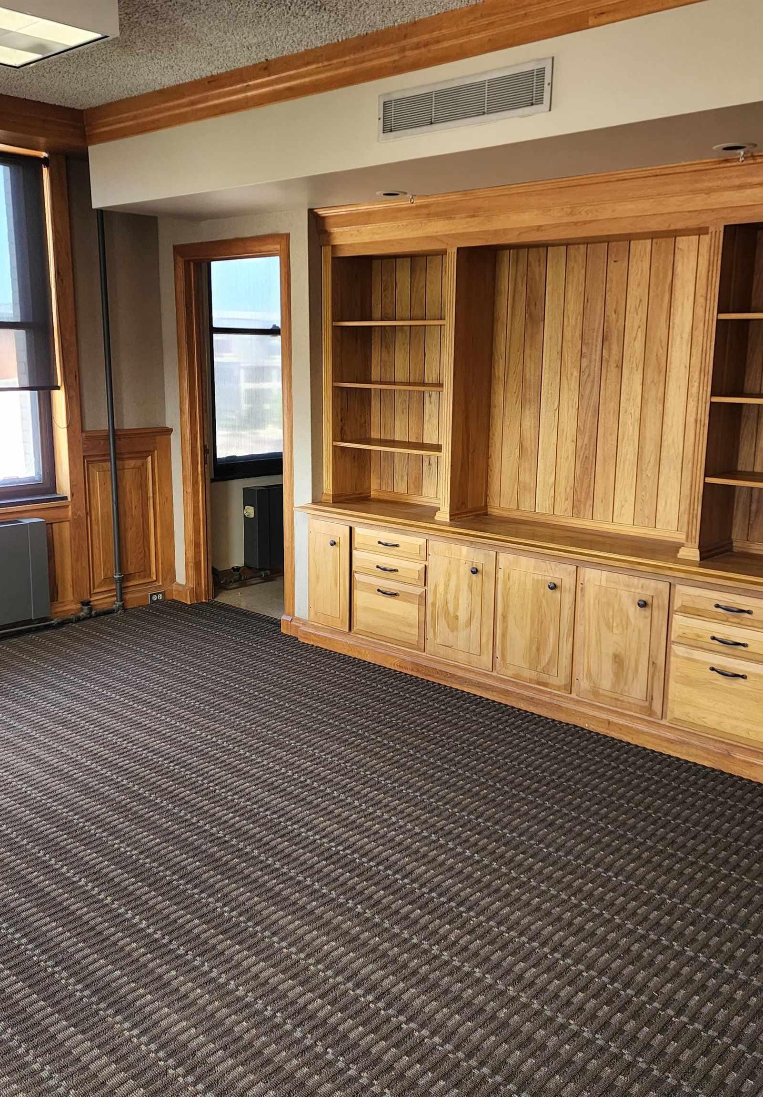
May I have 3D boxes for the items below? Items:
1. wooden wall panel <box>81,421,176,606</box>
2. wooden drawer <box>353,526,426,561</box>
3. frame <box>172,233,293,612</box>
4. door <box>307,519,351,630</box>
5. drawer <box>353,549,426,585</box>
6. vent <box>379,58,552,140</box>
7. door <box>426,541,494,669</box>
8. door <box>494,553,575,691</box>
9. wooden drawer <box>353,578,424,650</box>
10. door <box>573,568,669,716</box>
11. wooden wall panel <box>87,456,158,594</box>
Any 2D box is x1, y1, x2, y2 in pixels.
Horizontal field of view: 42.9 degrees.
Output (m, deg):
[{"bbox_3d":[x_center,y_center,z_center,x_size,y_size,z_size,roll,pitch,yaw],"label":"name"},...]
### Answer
[{"bbox_3d":[-1.491,-0.162,5.791,0.060,1.066,0.606,11,16,42],"label":"wooden wall panel"},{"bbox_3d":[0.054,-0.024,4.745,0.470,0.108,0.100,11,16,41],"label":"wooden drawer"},{"bbox_3d":[-0.797,-0.633,5.506,0.977,2.128,0.150,11,16,41],"label":"frame"},{"bbox_3d":[-0.264,0.137,5.059,0.303,0.557,0.025,11,16,42],"label":"door"},{"bbox_3d":[0.159,0.072,4.900,0.475,0.108,0.360,11,16,42],"label":"drawer"},{"bbox_3d":[0.290,-1.655,3.615,0.813,0.173,0.025,11,16,41],"label":"vent"},{"bbox_3d":[0.370,0.259,4.484,0.396,0.551,0.025,11,16,42],"label":"door"},{"bbox_3d":[0.672,0.317,4.211,0.395,0.554,0.025,11,16,42],"label":"door"},{"bbox_3d":[0.156,0.290,4.946,0.480,0.309,0.360,11,16,42],"label":"wooden drawer"},{"bbox_3d":[0.970,0.376,3.941,0.409,0.554,0.025,11,16,42],"label":"door"},{"bbox_3d":[-1.537,-0.148,5.760,0.035,0.781,0.436,11,16,42],"label":"wooden wall panel"}]

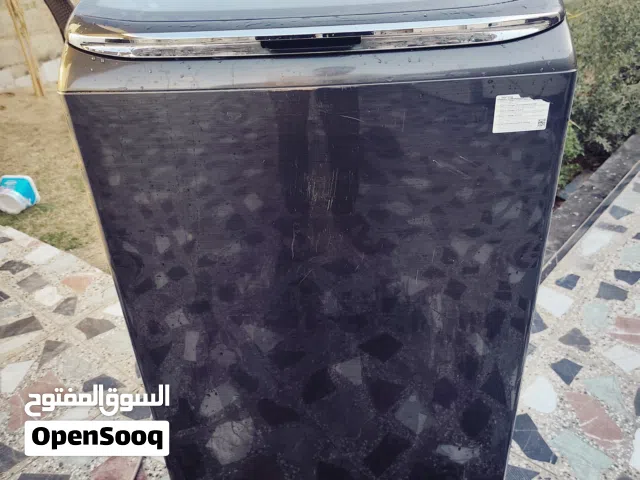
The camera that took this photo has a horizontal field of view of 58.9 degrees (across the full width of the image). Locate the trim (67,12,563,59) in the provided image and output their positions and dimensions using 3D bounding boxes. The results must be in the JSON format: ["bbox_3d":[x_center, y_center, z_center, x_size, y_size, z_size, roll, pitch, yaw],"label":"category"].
[{"bbox_3d":[-0.012,-0.247,0.697,0.615,0.036,0.040,-2,30,3],"label":"trim"}]

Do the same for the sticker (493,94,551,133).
[{"bbox_3d":[0.252,-0.158,0.707,0.067,0.048,0.002,-2,30,3],"label":"sticker"}]

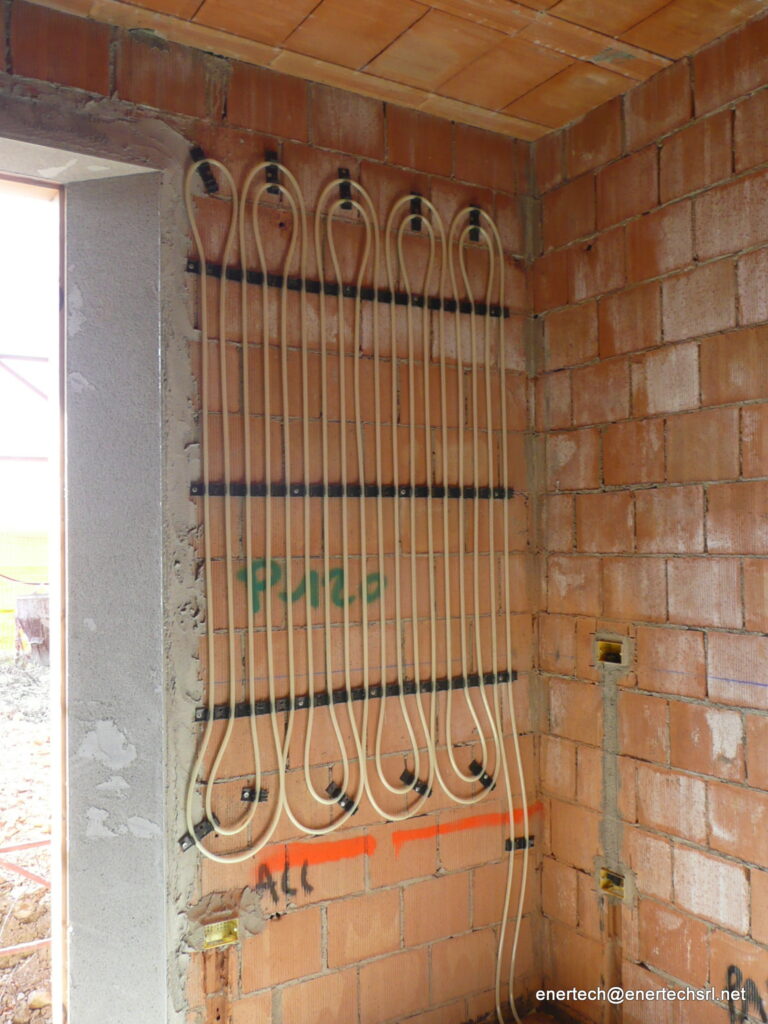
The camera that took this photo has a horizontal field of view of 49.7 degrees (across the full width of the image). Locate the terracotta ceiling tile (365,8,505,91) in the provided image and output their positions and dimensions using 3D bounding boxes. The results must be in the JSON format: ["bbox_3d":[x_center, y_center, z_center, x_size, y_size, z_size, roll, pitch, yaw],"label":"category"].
[{"bbox_3d":[0.134,-1.279,2.294,0.245,0.020,0.340,0,-2,-29],"label":"terracotta ceiling tile"}]

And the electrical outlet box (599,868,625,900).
[{"bbox_3d":[0.729,1.152,2.581,0.046,0.068,0.098,1,-2,-35],"label":"electrical outlet box"}]

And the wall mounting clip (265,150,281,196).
[{"bbox_3d":[-0.325,-0.988,2.414,0.039,0.124,0.024,0,-2,-29],"label":"wall mounting clip"}]

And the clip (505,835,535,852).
[{"bbox_3d":[0.457,1.112,2.771,0.117,0.038,0.024,0,-2,-29],"label":"clip"}]

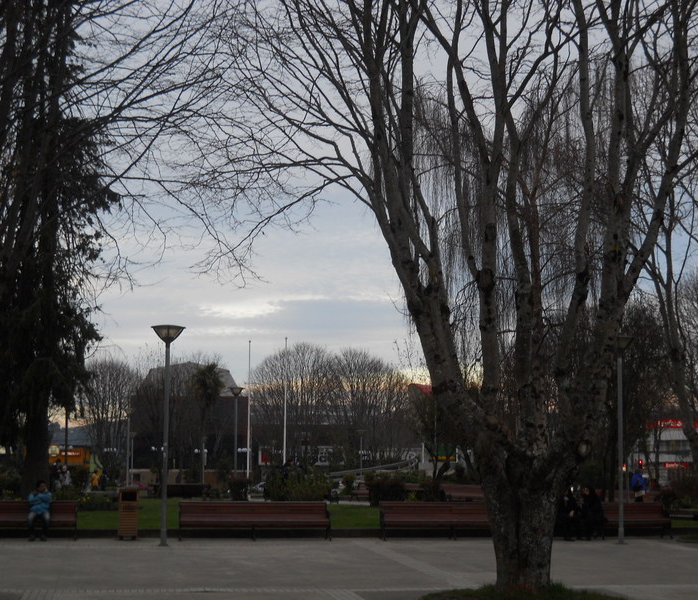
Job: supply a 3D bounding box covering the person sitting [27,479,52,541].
[{"bbox_3d":[-6.357,4.344,29.098,0.500,1.220,0.750,1,-7,-5],"label":"person sitting"}]

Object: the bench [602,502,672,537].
[{"bbox_3d":[5.396,4.736,30.326,2.900,0.770,0.670,1,-7,-8],"label":"bench"}]

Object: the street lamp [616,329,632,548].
[{"bbox_3d":[5.705,2.933,29.648,0.640,4.330,0.640,0,-7,0],"label":"street lamp"}]

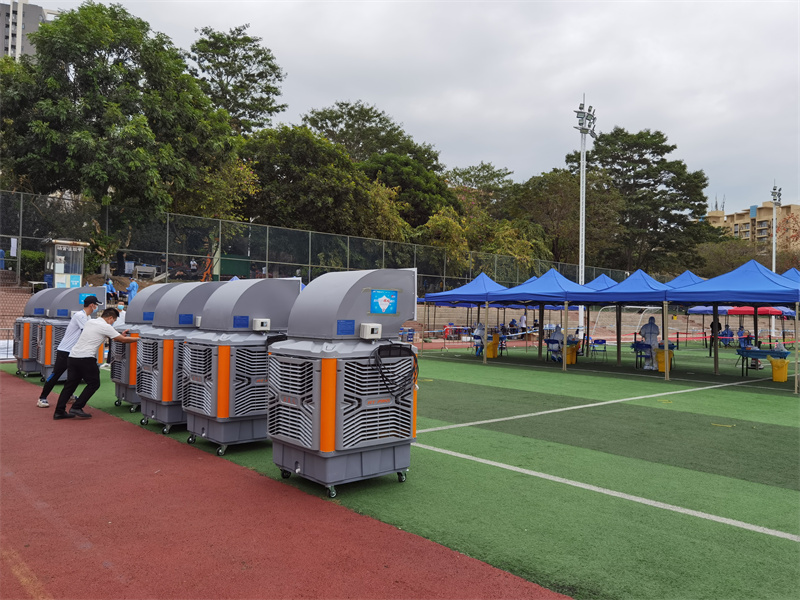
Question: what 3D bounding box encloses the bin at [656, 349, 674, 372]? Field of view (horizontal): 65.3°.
[{"bbox_3d":[7.978,1.815,18.777,0.440,0.670,0.420,2,-2,-42],"label":"bin"}]

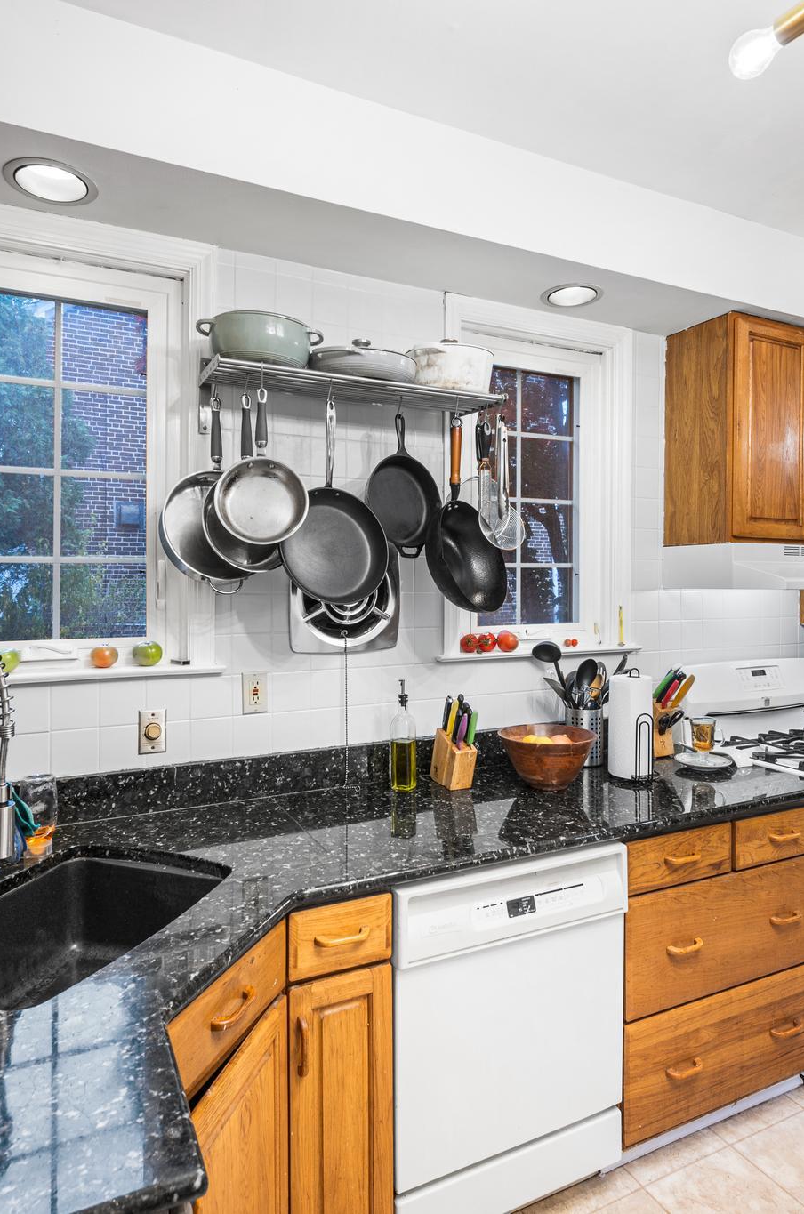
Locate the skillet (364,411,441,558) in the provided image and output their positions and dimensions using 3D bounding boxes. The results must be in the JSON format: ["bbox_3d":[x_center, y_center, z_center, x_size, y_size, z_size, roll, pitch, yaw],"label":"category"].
[{"bbox_3d":[0.008,-0.332,1.964,0.240,0.385,0.050,-5,3,-26],"label":"skillet"}]

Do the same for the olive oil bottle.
[{"bbox_3d":[0.006,0.358,1.990,0.068,0.300,0.068,0,1,0],"label":"olive oil bottle"}]

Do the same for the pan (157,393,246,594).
[{"bbox_3d":[-0.462,-0.278,1.770,0.275,0.490,0.090,0,1,-26],"label":"pan"}]

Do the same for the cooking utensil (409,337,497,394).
[{"bbox_3d":[0.136,-0.668,2.009,0.245,0.180,0.300,1,1,26],"label":"cooking utensil"}]

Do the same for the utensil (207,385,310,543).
[{"bbox_3d":[-0.335,-0.336,1.690,0.212,0.375,0.080,0,1,-19],"label":"utensil"}]

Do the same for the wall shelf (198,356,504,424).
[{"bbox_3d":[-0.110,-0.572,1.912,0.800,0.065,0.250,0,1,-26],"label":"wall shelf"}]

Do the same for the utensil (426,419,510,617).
[{"bbox_3d":[0.167,-0.232,1.884,0.170,0.510,0.310,-19,1,32],"label":"utensil"}]

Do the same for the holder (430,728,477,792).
[{"bbox_3d":[0.152,0.436,2.046,0.067,0.153,0.180,0,1,-21],"label":"holder"}]

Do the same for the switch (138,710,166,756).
[{"bbox_3d":[-0.633,0.319,1.797,0.070,0.113,0.024,-1,1,-26],"label":"switch"}]

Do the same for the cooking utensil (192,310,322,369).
[{"bbox_3d":[-0.357,-0.638,1.777,0.315,0.128,0.245,0,1,-25],"label":"cooking utensil"}]

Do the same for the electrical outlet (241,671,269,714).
[{"bbox_3d":[-0.396,0.234,1.918,0.071,0.114,0.010,-1,1,-26],"label":"electrical outlet"}]

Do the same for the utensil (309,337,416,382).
[{"bbox_3d":[-0.101,-0.656,1.896,0.285,0.125,0.285,0,1,0],"label":"utensil"}]

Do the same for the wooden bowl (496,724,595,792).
[{"bbox_3d":[0.423,0.439,2.035,0.276,0.149,0.276,0,1,0],"label":"wooden bowl"}]

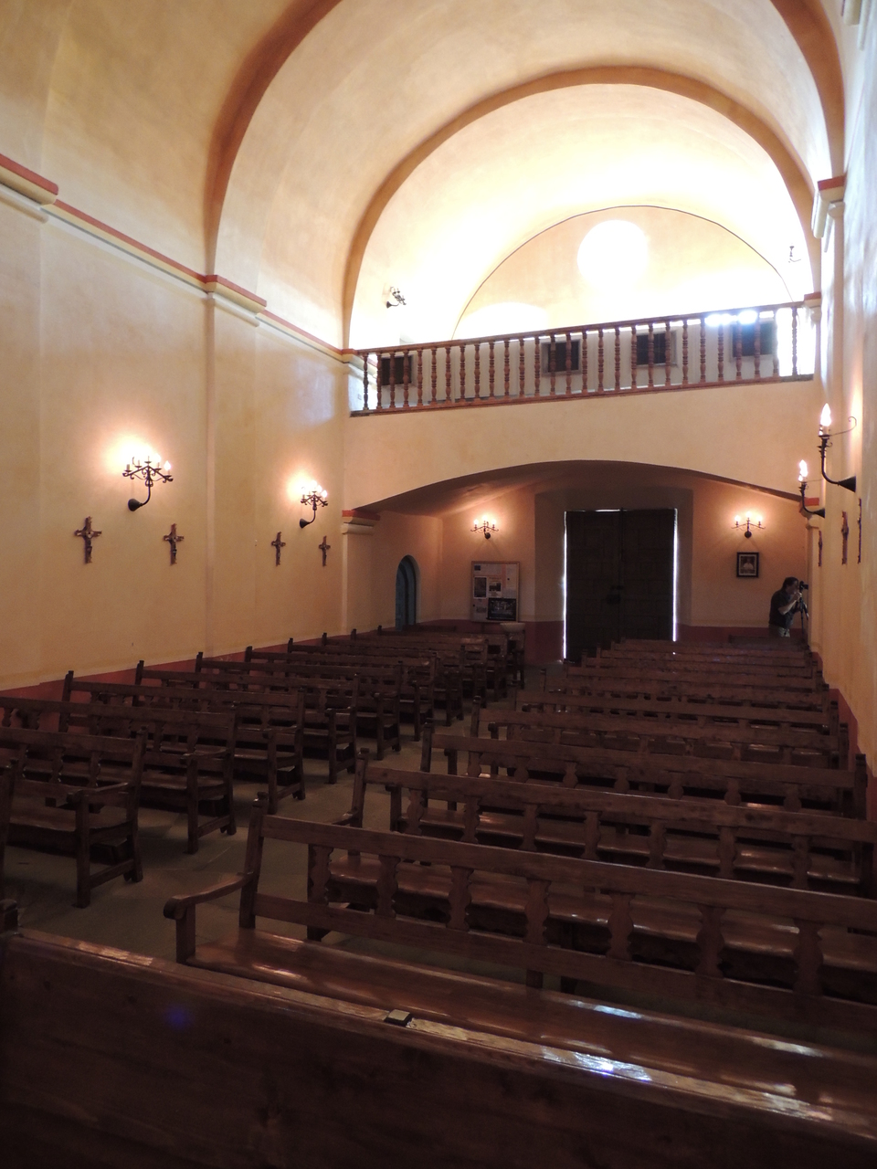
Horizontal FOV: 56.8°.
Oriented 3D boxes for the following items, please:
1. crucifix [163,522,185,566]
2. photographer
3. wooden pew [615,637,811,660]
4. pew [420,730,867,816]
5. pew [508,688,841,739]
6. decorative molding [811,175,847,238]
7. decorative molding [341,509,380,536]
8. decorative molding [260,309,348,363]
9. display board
[{"bbox_3d":[-2.859,-0.435,8.815,0.055,0.451,0.340,1,1,22],"label":"crucifix"},{"bbox_3d":[5.252,0.745,12.262,0.481,1.743,0.518,1,1,37],"label":"photographer"},{"bbox_3d":[3.401,1.216,10.457,2.495,0.904,0.567,1,1,22],"label":"wooden pew"},{"bbox_3d":[0.954,1.311,4.352,2.470,0.906,0.601,1,1,22],"label":"pew"},{"bbox_3d":[1.668,1.287,6.158,2.495,0.904,0.567,1,1,22],"label":"pew"},{"bbox_3d":[3.563,-3.312,7.435,0.227,0.369,0.945,1,1,22],"label":"decorative molding"},{"bbox_3d":[-1.198,-0.954,12.788,0.236,0.378,0.964,1,1,22],"label":"decorative molding"},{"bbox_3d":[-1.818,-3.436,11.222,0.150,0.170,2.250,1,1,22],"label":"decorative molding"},{"bbox_3d":[1.104,0.156,15.909,0.970,1.180,0.040,1,1,22],"label":"display board"}]

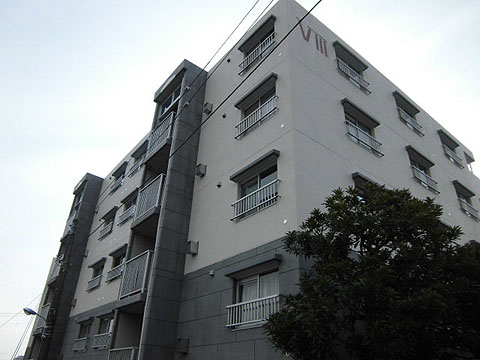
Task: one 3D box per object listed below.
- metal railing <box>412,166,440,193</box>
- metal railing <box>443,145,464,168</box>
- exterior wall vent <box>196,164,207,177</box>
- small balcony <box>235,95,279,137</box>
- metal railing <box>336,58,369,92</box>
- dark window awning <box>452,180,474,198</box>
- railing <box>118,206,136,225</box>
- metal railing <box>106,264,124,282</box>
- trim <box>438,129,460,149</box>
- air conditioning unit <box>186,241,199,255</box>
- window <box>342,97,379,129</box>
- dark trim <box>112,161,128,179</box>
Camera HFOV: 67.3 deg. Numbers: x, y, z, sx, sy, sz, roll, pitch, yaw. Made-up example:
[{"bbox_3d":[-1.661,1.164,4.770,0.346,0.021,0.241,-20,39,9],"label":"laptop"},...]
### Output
[{"bbox_3d":[6.851,0.024,13.236,1.846,0.472,0.102,23,-36,-31],"label":"metal railing"},{"bbox_3d":[9.342,-0.978,15.776,1.740,0.480,0.140,24,-36,-31],"label":"metal railing"},{"bbox_3d":[-1.301,-0.314,12.215,0.219,0.332,0.241,23,-36,-31],"label":"exterior wall vent"},{"bbox_3d":[0.462,-1.727,10.236,0.140,0.465,1.780,24,-36,-31],"label":"small balcony"},{"bbox_3d":[3.849,-3.429,12.146,1.770,0.490,0.140,24,-36,-31],"label":"metal railing"},{"bbox_3d":[9.759,0.388,15.661,1.740,0.130,0.200,23,-36,-32],"label":"dark window awning"},{"bbox_3d":[-5.151,1.642,16.456,0.140,0.465,1.810,24,-36,-31],"label":"railing"},{"bbox_3d":[-5.454,4.090,15.739,0.102,0.472,1.846,23,-36,-31],"label":"metal railing"},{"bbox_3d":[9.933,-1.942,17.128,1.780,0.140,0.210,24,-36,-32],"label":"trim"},{"bbox_3d":[-1.414,2.049,10.780,0.250,0.380,0.280,24,-36,-32],"label":"air conditioning unit"},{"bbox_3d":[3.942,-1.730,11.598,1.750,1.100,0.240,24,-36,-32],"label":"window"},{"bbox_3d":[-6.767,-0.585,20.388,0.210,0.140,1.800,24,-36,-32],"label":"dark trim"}]

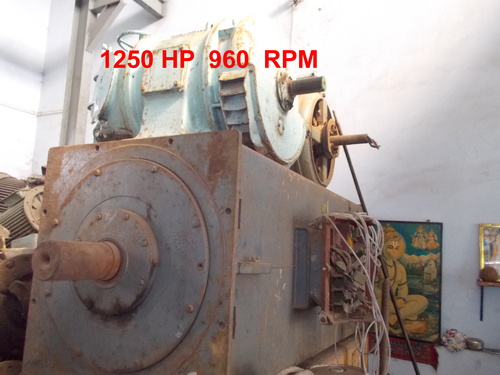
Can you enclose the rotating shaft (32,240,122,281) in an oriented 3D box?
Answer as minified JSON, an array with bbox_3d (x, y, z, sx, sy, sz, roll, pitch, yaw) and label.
[{"bbox_3d":[-0.666,0.286,1.629,0.150,0.150,0.289,-2,-10,26],"label":"rotating shaft"}]

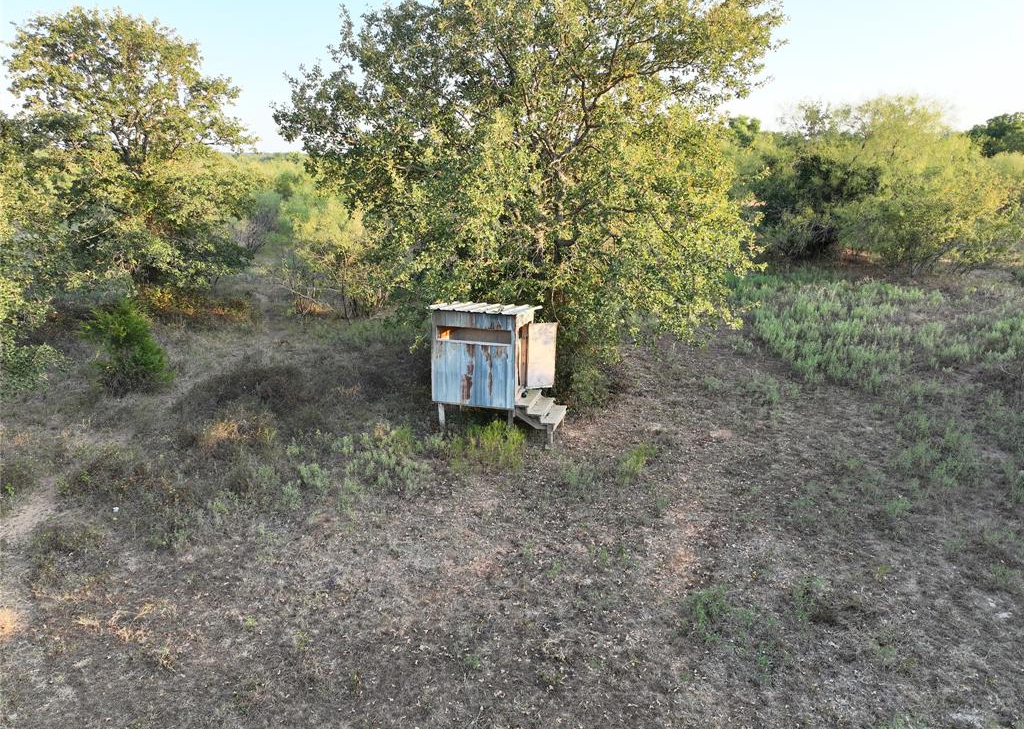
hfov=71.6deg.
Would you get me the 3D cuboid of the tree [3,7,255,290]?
[{"bbox_3d":[-14.195,-7.807,26.683,8.800,10.130,8.800,0,17,0],"label":"tree"}]

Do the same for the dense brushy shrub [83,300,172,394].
[{"bbox_3d":[-9.006,-0.524,16.664,1.880,2.000,1.780,0,17,0],"label":"dense brushy shrub"}]

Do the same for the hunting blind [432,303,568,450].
[{"bbox_3d":[-0.119,-0.017,13.840,2.570,2.670,1.900,4,17,12],"label":"hunting blind"}]

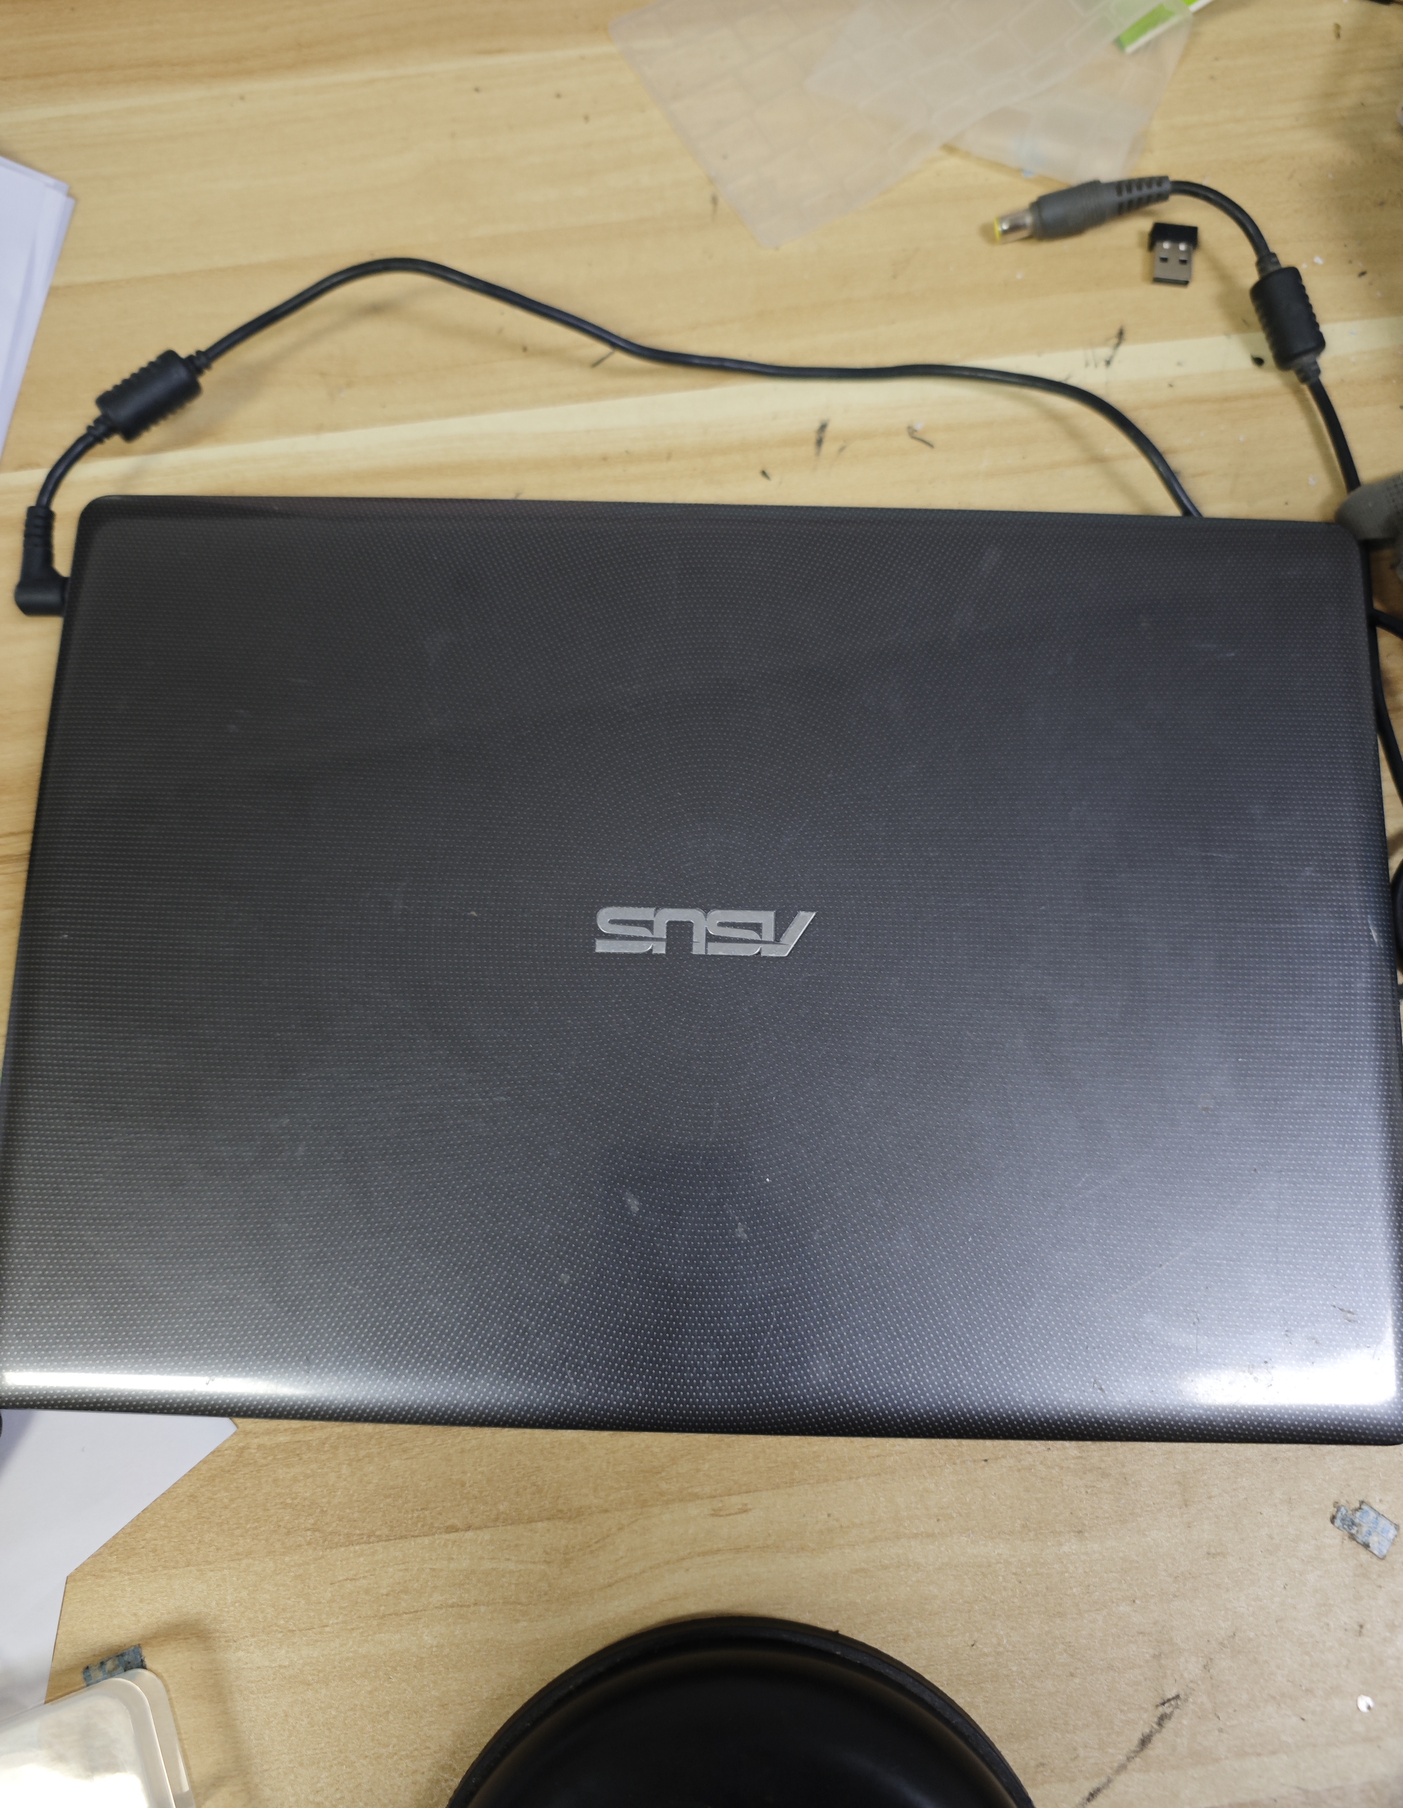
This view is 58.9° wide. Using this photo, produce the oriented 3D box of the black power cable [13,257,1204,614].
[{"bbox_3d":[-0.030,-0.142,0.364,0.338,0.026,0.102,-4,78,-1],"label":"black power cable"}]

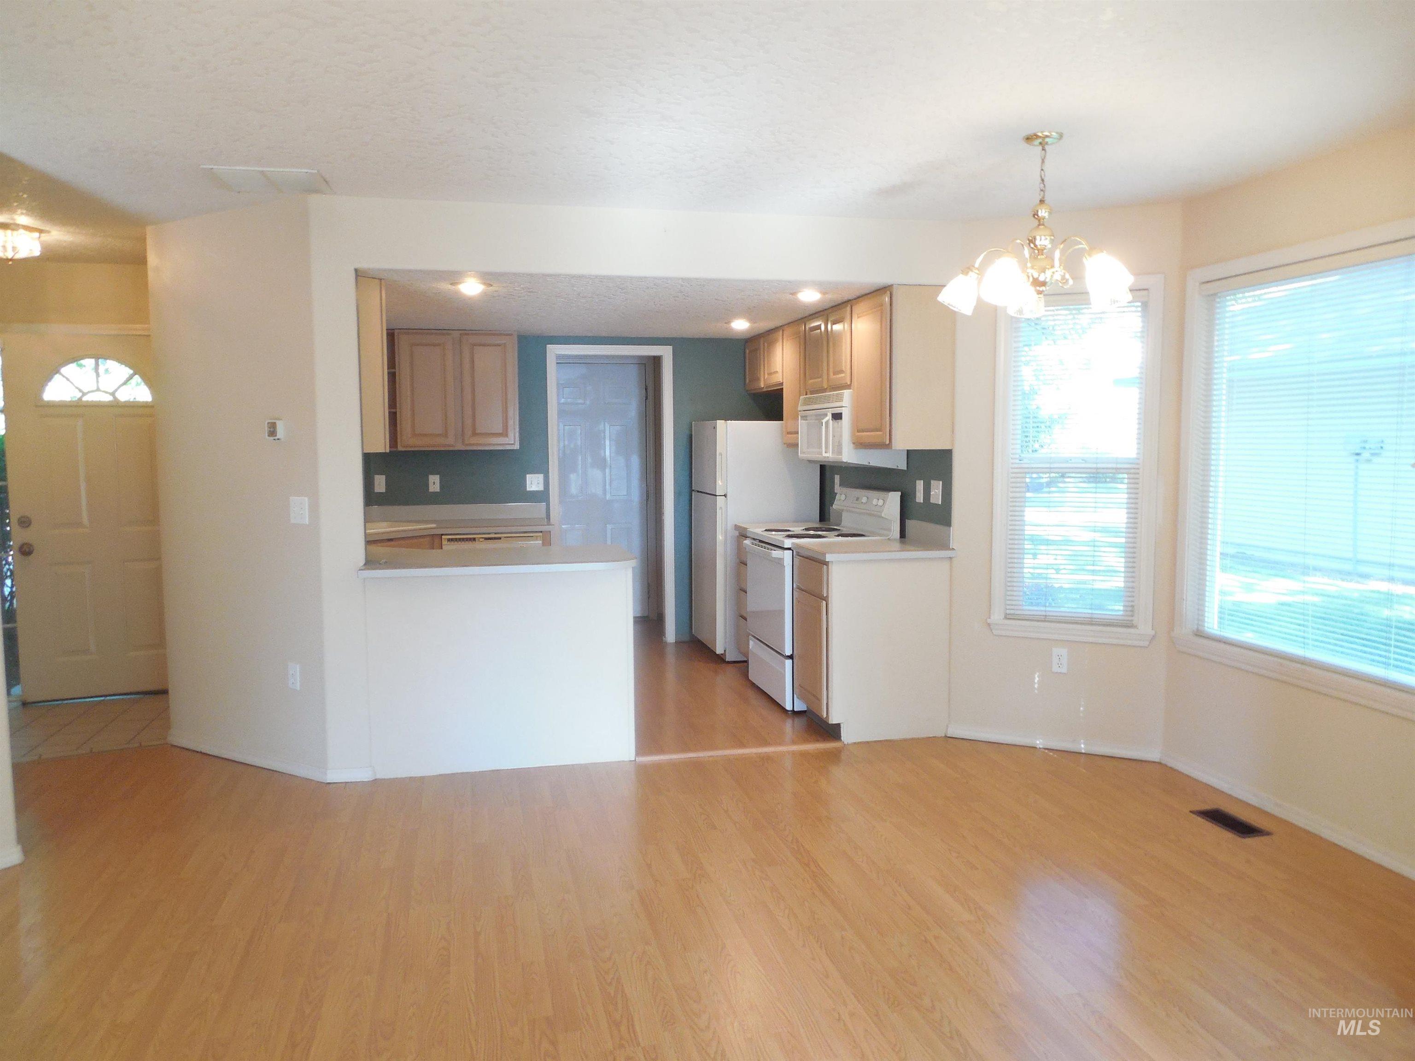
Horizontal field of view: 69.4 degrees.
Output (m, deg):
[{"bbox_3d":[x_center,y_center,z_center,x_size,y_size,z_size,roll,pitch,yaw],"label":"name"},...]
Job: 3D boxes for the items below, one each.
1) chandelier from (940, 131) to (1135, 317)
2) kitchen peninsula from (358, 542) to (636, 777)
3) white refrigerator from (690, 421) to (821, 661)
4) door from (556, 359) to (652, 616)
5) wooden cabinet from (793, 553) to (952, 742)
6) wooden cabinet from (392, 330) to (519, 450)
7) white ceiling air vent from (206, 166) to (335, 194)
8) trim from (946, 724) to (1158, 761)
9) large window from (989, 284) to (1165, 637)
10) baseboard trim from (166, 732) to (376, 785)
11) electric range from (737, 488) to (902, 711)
[{"bbox_3d":[1.114,-1.019,3.425,0.645,0.580,0.645,-2,5,-13],"label":"chandelier"},{"bbox_3d":[-0.944,0.574,4.742,1.200,0.912,0.725,-1,5,-13],"label":"kitchen peninsula"},{"bbox_3d":[0.325,0.041,6.989,0.700,1.564,0.735,-1,5,-13],"label":"white refrigerator"},{"bbox_3d":[-0.881,-0.305,8.171,0.815,2.027,0.040,-2,5,-13],"label":"door"},{"bbox_3d":[0.799,0.544,5.105,0.630,0.876,0.540,-2,5,-13],"label":"wooden cabinet"},{"bbox_3d":[-1.633,-0.905,6.668,0.770,0.756,0.330,-2,5,-13],"label":"wooden cabinet"},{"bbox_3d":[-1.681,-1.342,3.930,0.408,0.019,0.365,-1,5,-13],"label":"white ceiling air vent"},{"bbox_3d":[1.595,0.990,4.734,0.940,0.058,0.016,2,6,24],"label":"trim"},{"bbox_3d":[1.652,-0.301,4.616,0.720,1.620,0.090,2,6,24],"label":"large window"},{"bbox_3d":[-2.008,1.017,4.639,1.278,0.058,0.116,3,6,31],"label":"baseboard trim"},{"bbox_3d":[0.621,0.352,5.725,0.665,1.150,0.765,-2,5,-13],"label":"electric range"}]

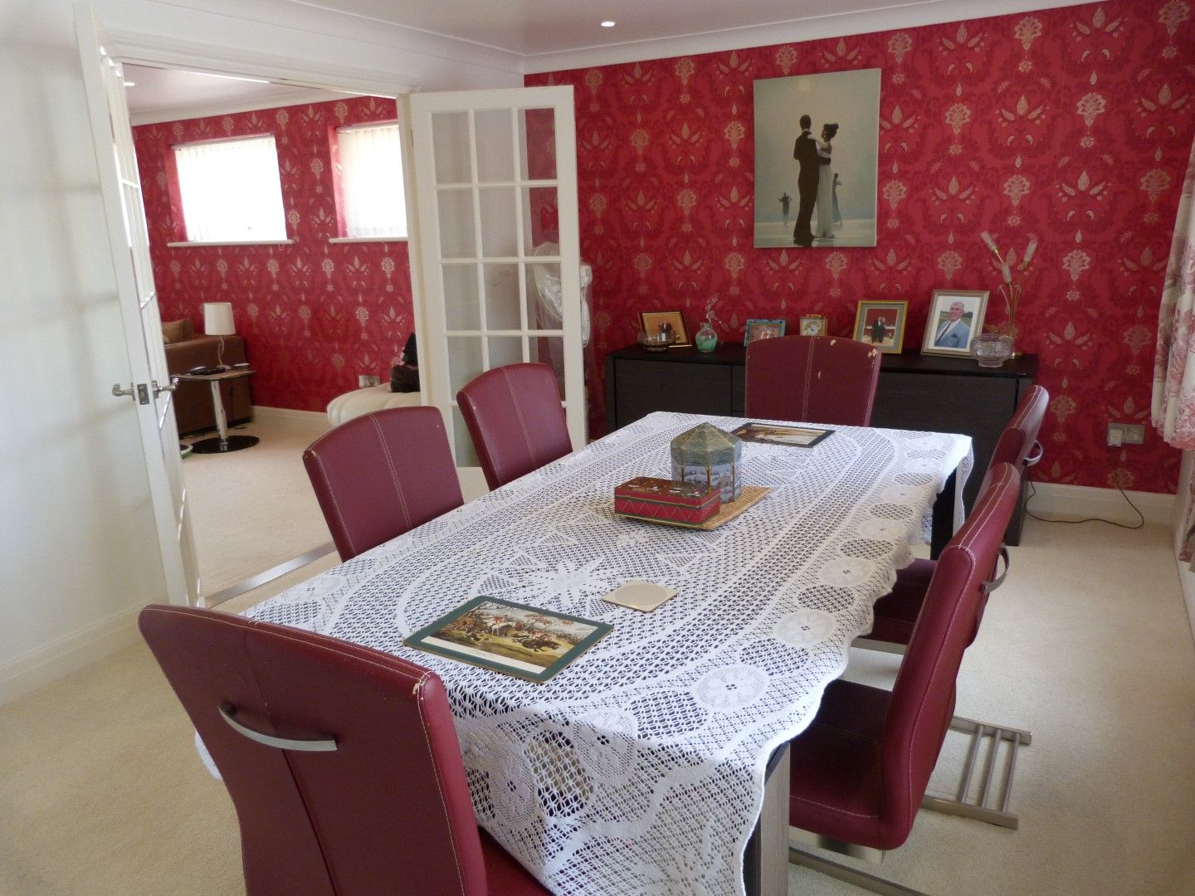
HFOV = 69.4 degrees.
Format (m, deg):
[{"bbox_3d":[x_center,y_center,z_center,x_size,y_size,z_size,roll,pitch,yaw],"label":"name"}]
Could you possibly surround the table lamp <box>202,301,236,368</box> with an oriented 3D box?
[{"bbox_3d":[-2.588,-0.773,5.913,0.230,0.445,0.230,5,17,26],"label":"table lamp"}]

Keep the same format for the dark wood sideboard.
[{"bbox_3d":[1.034,-0.081,4.240,1.930,0.741,0.520,5,17,26],"label":"dark wood sideboard"}]

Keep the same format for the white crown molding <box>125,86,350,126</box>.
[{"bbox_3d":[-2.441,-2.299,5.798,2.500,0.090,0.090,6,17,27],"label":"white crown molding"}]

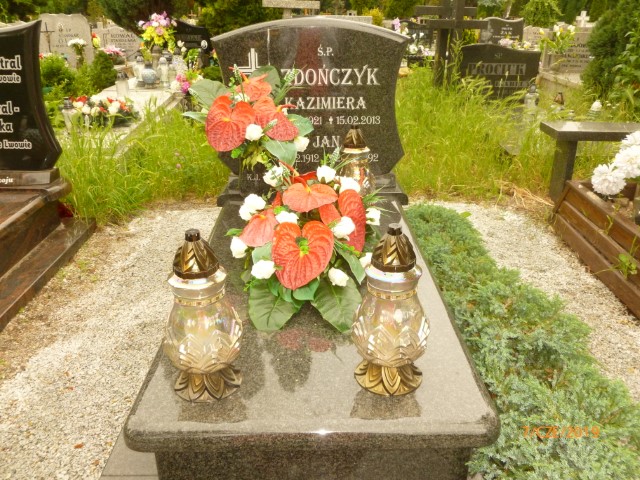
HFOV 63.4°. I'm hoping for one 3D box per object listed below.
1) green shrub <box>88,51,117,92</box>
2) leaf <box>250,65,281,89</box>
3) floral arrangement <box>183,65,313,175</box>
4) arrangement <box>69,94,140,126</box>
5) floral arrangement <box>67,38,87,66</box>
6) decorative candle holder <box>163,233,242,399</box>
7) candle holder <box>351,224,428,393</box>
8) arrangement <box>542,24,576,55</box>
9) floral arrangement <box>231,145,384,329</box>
[{"bbox_3d":[-2.059,-1.595,4.900,0.270,0.400,0.270,-1,23,0],"label":"green shrub"},{"bbox_3d":[-0.198,-0.590,1.880,0.115,0.100,0.060,-1,23,0],"label":"leaf"},{"bbox_3d":[-0.247,-0.419,1.817,0.410,0.370,0.320,-1,23,0],"label":"floral arrangement"},{"bbox_3d":[-1.652,-0.988,3.950,0.520,0.190,0.320,-1,23,0],"label":"arrangement"},{"bbox_3d":[-2.587,-1.992,5.500,0.210,0.290,0.200,-1,23,0],"label":"floral arrangement"},{"bbox_3d":[-0.260,0.158,1.108,0.163,0.376,0.163,-1,23,0],"label":"decorative candle holder"},{"bbox_3d":[0.154,0.146,1.110,0.163,0.382,0.163,-1,23,0],"label":"candle holder"},{"bbox_3d":[2.902,-2.440,6.300,0.430,0.360,0.380,-1,23,0],"label":"arrangement"},{"bbox_3d":[-0.030,-0.021,1.503,0.400,0.350,0.460,-1,23,0],"label":"floral arrangement"}]

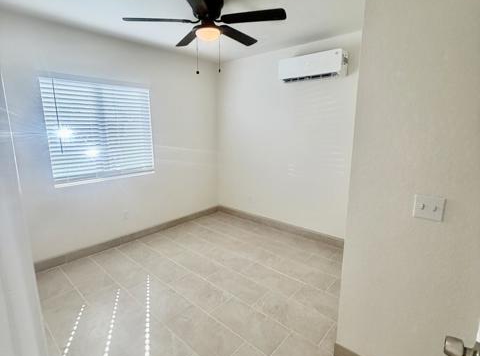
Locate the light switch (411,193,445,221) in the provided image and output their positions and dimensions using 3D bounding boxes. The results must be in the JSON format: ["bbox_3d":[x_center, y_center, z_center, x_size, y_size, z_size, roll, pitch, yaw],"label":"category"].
[{"bbox_3d":[0.902,0.148,1.236,0.117,0.117,0.020,10,15,41],"label":"light switch"}]

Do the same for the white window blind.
[{"bbox_3d":[-1.588,-0.544,3.078,0.100,1.140,1.175,10,15,41],"label":"white window blind"}]

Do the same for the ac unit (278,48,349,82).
[{"bbox_3d":[0.851,-1.275,3.013,0.760,0.255,0.210,10,15,41],"label":"ac unit"}]

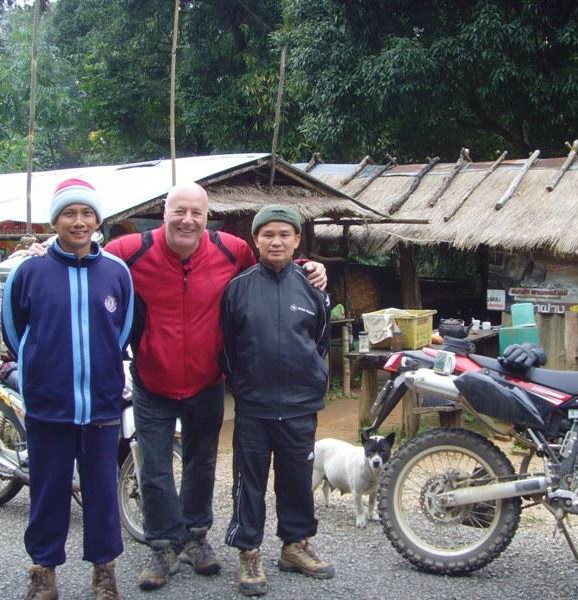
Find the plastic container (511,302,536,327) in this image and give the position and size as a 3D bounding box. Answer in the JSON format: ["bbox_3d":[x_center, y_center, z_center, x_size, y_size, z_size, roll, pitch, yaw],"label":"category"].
[{"bbox_3d":[2.133,0.132,8.200,0.220,0.220,0.170,-1,4,-18],"label":"plastic container"}]

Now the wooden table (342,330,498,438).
[{"bbox_3d":[1.191,0.670,8.063,0.500,0.630,2.400,2,4,26],"label":"wooden table"}]

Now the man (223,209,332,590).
[{"bbox_3d":[-0.056,0.412,4.020,0.510,1.670,0.400,0,4,-1],"label":"man"}]

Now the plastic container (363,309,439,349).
[{"bbox_3d":[0.971,0.235,7.717,0.440,0.280,0.570,2,4,26],"label":"plastic container"}]

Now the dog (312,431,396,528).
[{"bbox_3d":[0.340,0.927,4.980,0.600,0.520,0.220,4,5,41],"label":"dog"}]

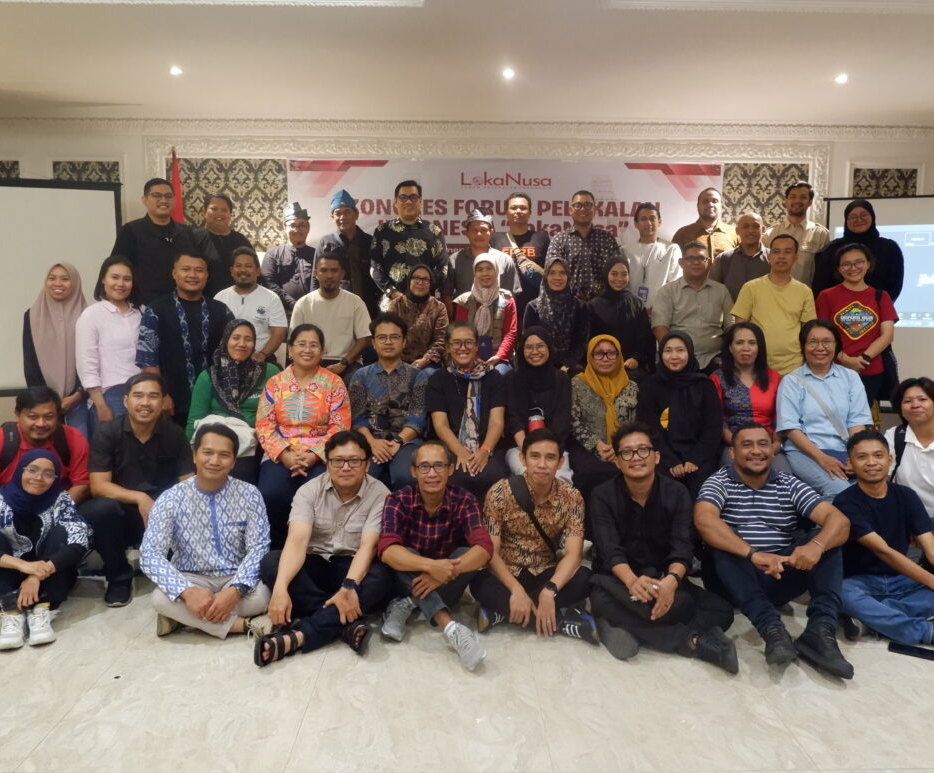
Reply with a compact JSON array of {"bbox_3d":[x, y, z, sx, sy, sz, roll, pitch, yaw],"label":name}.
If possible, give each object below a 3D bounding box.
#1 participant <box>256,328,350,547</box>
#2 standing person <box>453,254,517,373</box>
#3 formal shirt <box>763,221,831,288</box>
[{"bbox_3d":[-0.869,0.291,3.916,0.520,1.270,0.700,-1,6,-9],"label":"participant"},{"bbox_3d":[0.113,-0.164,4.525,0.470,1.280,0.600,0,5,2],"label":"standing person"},{"bbox_3d":[2.223,-0.768,4.999,0.510,0.720,0.280,2,6,21],"label":"formal shirt"}]

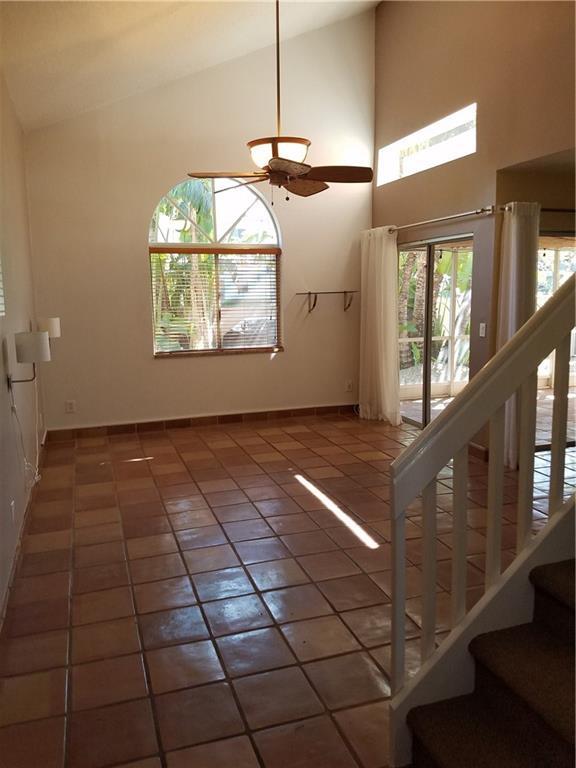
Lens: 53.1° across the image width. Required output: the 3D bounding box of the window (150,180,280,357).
[{"bbox_3d":[-0.779,-1.285,6.427,1.450,1.880,0.120,-3,11,-19],"label":"window"}]

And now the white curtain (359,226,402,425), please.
[{"bbox_3d":[1.075,-0.660,6.694,0.200,2.240,0.550,-3,11,-19],"label":"white curtain"}]

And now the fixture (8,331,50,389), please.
[{"bbox_3d":[-1.592,-0.140,3.551,0.240,0.350,0.190,-3,11,-19],"label":"fixture"}]

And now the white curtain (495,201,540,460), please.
[{"bbox_3d":[1.994,-0.382,5.037,0.330,2.270,0.180,-3,11,-19],"label":"white curtain"}]

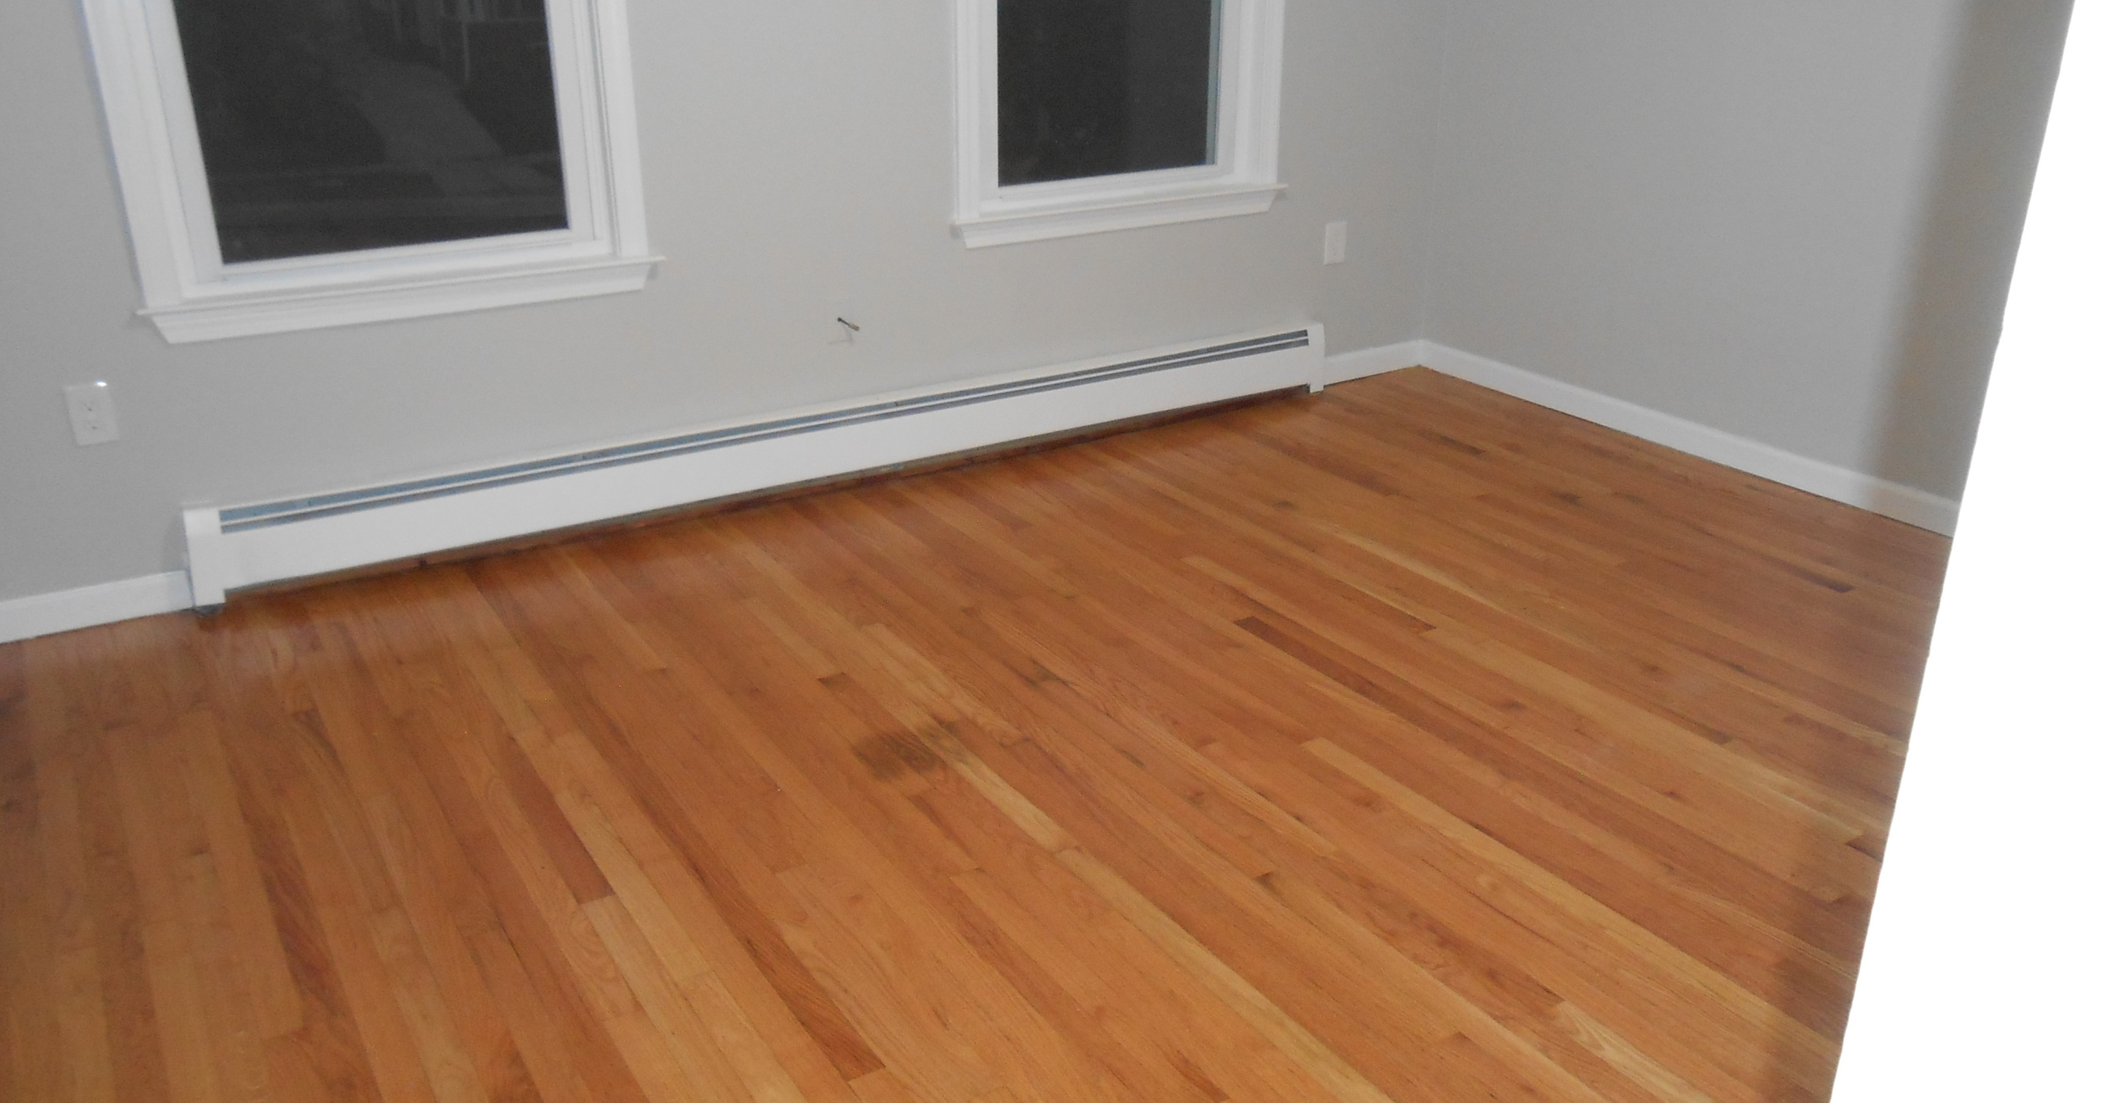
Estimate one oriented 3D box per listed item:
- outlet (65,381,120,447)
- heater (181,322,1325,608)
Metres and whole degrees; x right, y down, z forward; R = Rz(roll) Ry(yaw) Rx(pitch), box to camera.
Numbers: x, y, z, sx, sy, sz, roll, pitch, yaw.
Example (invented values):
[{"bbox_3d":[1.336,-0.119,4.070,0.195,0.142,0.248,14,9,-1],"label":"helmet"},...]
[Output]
[{"bbox_3d":[-1.923,-0.275,3.168,0.071,0.116,0.010,-13,26,-30],"label":"outlet"},{"bbox_3d":[-0.500,-0.291,4.131,3.140,0.212,0.068,-13,26,-30],"label":"heater"}]

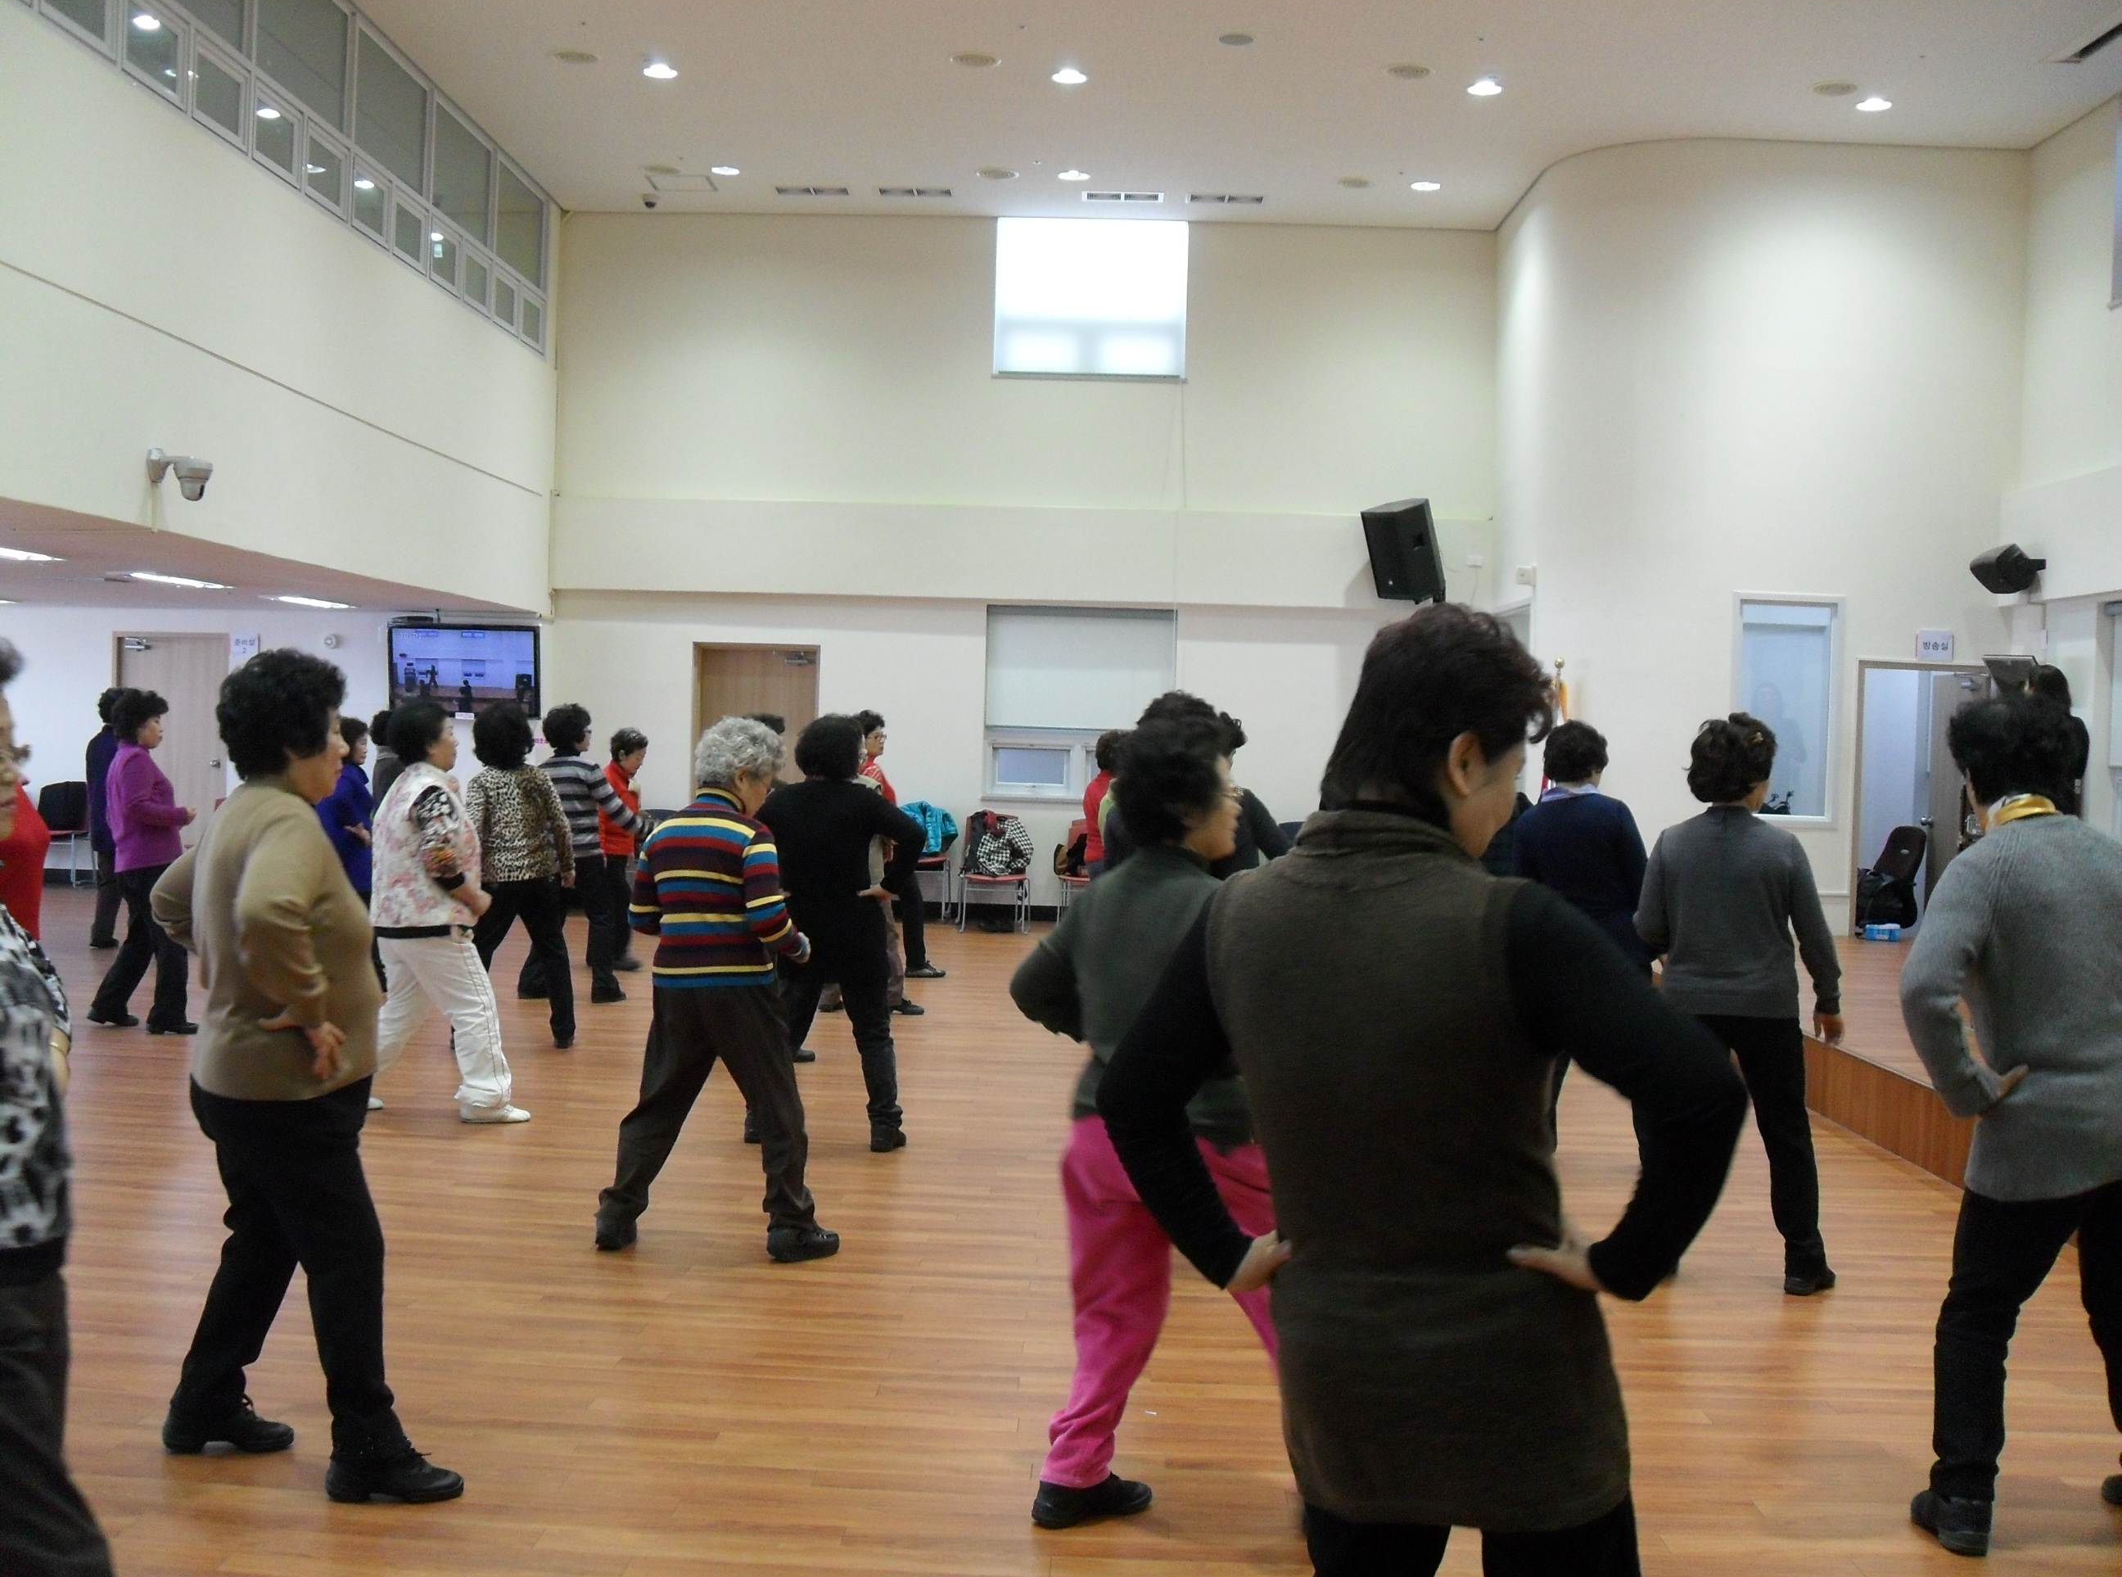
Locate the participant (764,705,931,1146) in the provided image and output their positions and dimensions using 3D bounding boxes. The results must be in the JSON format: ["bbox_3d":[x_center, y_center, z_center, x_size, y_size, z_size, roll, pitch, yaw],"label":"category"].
[{"bbox_3d":[-0.785,0.487,7.480,0.610,1.490,0.420,2,1,27],"label":"participant"}]

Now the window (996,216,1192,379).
[{"bbox_3d":[0.237,-3.786,16.600,1.500,1.250,0.120,2,1,1],"label":"window"}]

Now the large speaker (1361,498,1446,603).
[{"bbox_3d":[2.569,-1.785,16.100,0.380,0.670,0.410,-17,10,-27],"label":"large speaker"}]

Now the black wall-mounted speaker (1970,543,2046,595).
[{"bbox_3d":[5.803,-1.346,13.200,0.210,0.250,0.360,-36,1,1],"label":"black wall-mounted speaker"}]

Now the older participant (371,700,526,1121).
[{"bbox_3d":[-2.280,0.436,7.770,0.660,1.500,0.460,1,1,-16],"label":"older participant"}]

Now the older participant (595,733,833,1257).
[{"bbox_3d":[-0.920,0.534,5.900,0.520,1.460,0.470,3,2,42],"label":"older participant"}]

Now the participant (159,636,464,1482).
[{"bbox_3d":[-1.430,0.516,4.110,0.570,1.550,0.580,1,1,-19],"label":"participant"}]

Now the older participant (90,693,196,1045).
[{"bbox_3d":[-4.150,0.323,9.750,0.540,1.540,0.460,1,1,-17],"label":"older participant"}]

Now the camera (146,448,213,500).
[{"bbox_3d":[-4.006,-1.428,9.750,0.290,0.230,0.170,2,1,1],"label":"camera"}]

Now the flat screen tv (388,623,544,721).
[{"bbox_3d":[-4.694,-0.921,16.900,1.190,0.730,0.090,2,9,1],"label":"flat screen tv"}]

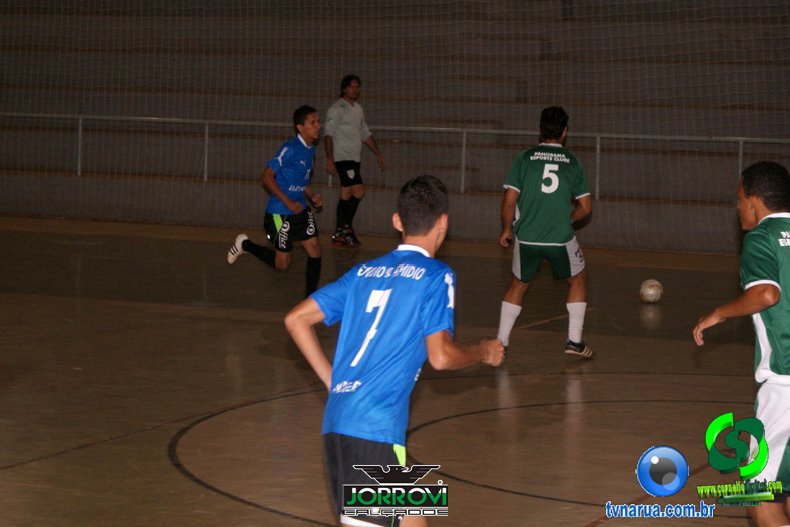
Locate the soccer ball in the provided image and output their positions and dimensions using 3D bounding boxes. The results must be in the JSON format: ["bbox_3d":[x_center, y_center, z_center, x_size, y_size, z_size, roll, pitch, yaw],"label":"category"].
[{"bbox_3d":[2.215,0.236,19.880,0.204,0.204,0.204,1,6,0],"label":"soccer ball"}]

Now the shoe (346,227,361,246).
[{"bbox_3d":[-0.448,-0.278,24.600,0.110,0.135,0.280,-1,16,-25],"label":"shoe"}]

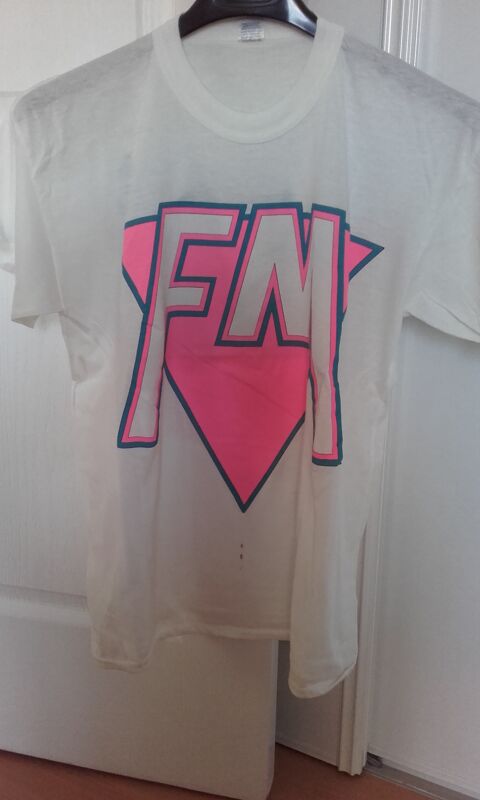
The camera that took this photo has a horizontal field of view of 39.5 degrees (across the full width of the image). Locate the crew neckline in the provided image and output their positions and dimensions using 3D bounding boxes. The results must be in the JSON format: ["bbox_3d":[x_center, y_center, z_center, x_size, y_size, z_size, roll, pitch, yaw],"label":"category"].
[{"bbox_3d":[0.009,-0.335,0.699,0.200,0.130,0.060,2,10,4],"label":"crew neckline"}]

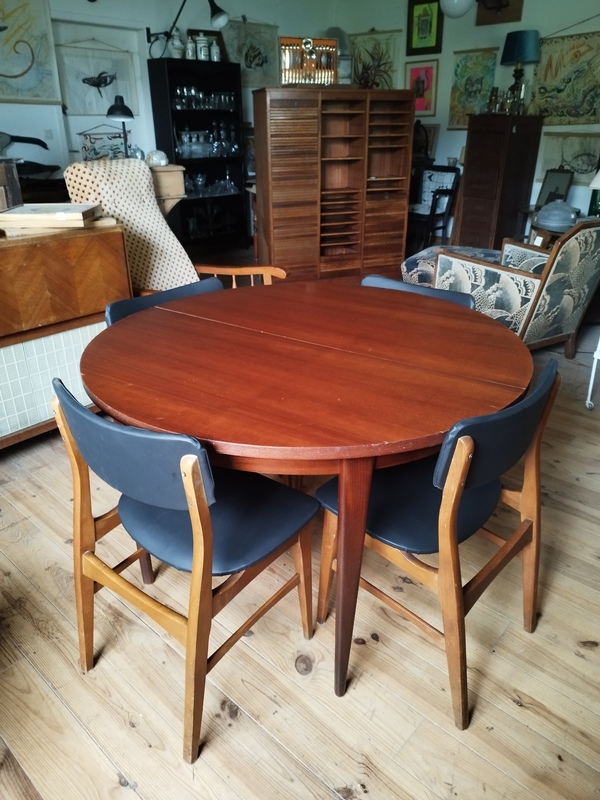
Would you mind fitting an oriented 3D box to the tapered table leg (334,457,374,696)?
[{"bbox_3d":[0.109,0.394,1.221,0.064,0.690,0.055,-5,26,-9],"label":"tapered table leg"}]

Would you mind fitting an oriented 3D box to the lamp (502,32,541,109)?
[{"bbox_3d":[1.874,-2.821,4.828,0.345,0.660,0.345,-22,33,-36],"label":"lamp"}]

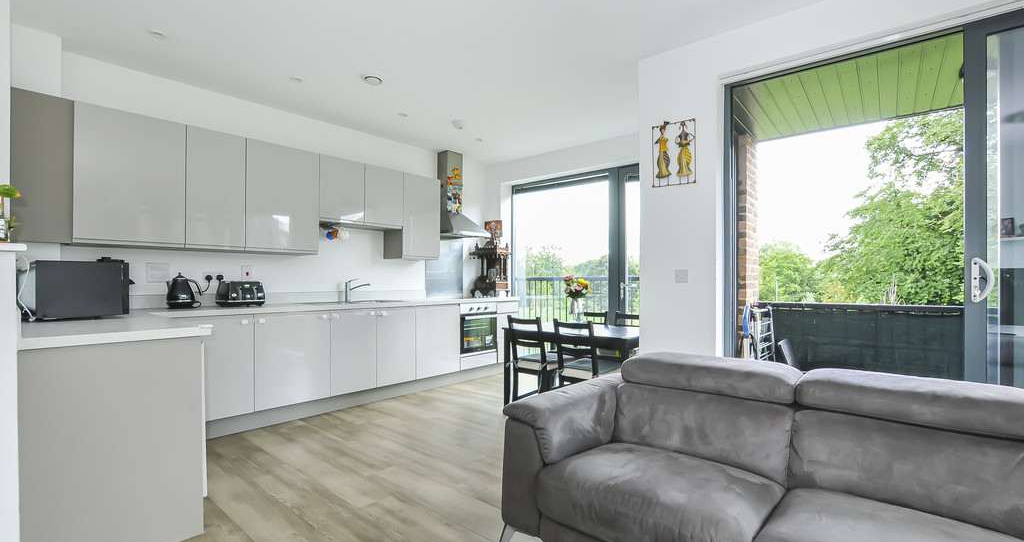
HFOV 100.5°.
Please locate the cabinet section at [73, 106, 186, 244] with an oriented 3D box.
[{"bbox_3d":[-2.779,-0.636,3.107,0.346,0.923,0.594,-1,-2,43],"label":"cabinet section"}]

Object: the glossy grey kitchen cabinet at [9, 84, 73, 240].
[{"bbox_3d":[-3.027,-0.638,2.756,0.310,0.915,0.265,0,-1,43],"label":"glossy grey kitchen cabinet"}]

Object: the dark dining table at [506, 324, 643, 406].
[{"bbox_3d":[0.594,0.916,4.007,1.165,0.745,0.750,0,-1,29],"label":"dark dining table"}]

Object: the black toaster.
[{"bbox_3d":[-2.270,0.192,3.577,0.275,0.205,0.290,0,-1,36],"label":"black toaster"}]

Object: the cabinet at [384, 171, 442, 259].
[{"bbox_3d":[-1.127,-0.587,4.833,0.366,0.912,0.482,0,-1,43],"label":"cabinet"}]

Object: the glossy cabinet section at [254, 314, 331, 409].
[{"bbox_3d":[-2.002,0.728,3.723,0.554,0.752,0.594,-1,-2,43],"label":"glossy cabinet section"}]

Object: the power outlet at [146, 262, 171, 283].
[{"bbox_3d":[-2.758,0.018,3.325,0.012,0.150,0.143,0,-1,43],"label":"power outlet"}]

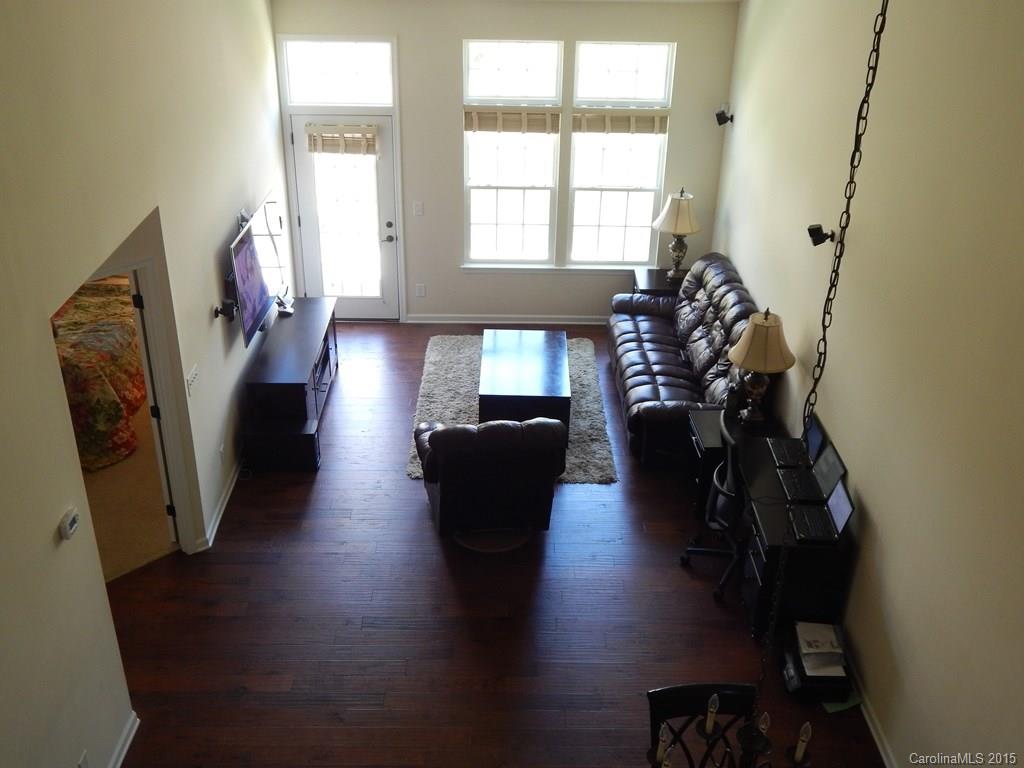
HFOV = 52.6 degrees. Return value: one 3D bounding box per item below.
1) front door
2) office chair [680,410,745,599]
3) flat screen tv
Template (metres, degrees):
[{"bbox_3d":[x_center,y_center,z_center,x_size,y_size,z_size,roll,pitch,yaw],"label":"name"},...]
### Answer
[{"bbox_3d":[-1.556,-1.551,9.853,0.920,2.020,0.060,1,28,-1],"label":"front door"},{"bbox_3d":[1.483,0.767,6.662,0.660,1.020,0.640,1,27,-1],"label":"office chair"},{"bbox_3d":[-1.890,-0.902,7.794,0.070,0.770,1.300,2,28,1],"label":"flat screen tv"}]

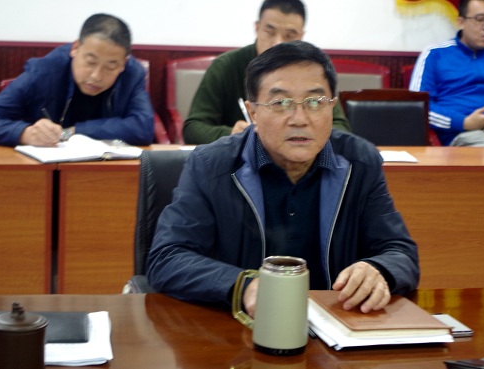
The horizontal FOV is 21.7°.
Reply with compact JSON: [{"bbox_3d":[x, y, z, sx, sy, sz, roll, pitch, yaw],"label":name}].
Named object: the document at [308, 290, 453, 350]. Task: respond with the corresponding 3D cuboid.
[{"bbox_3d":[0.239,0.241,2.271,0.197,0.033,0.245,0,11,-13],"label":"document"}]

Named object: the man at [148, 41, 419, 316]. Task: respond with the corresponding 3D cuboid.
[{"bbox_3d":[0.060,0.332,2.529,0.540,1.240,0.700,1,11,-6],"label":"man"}]

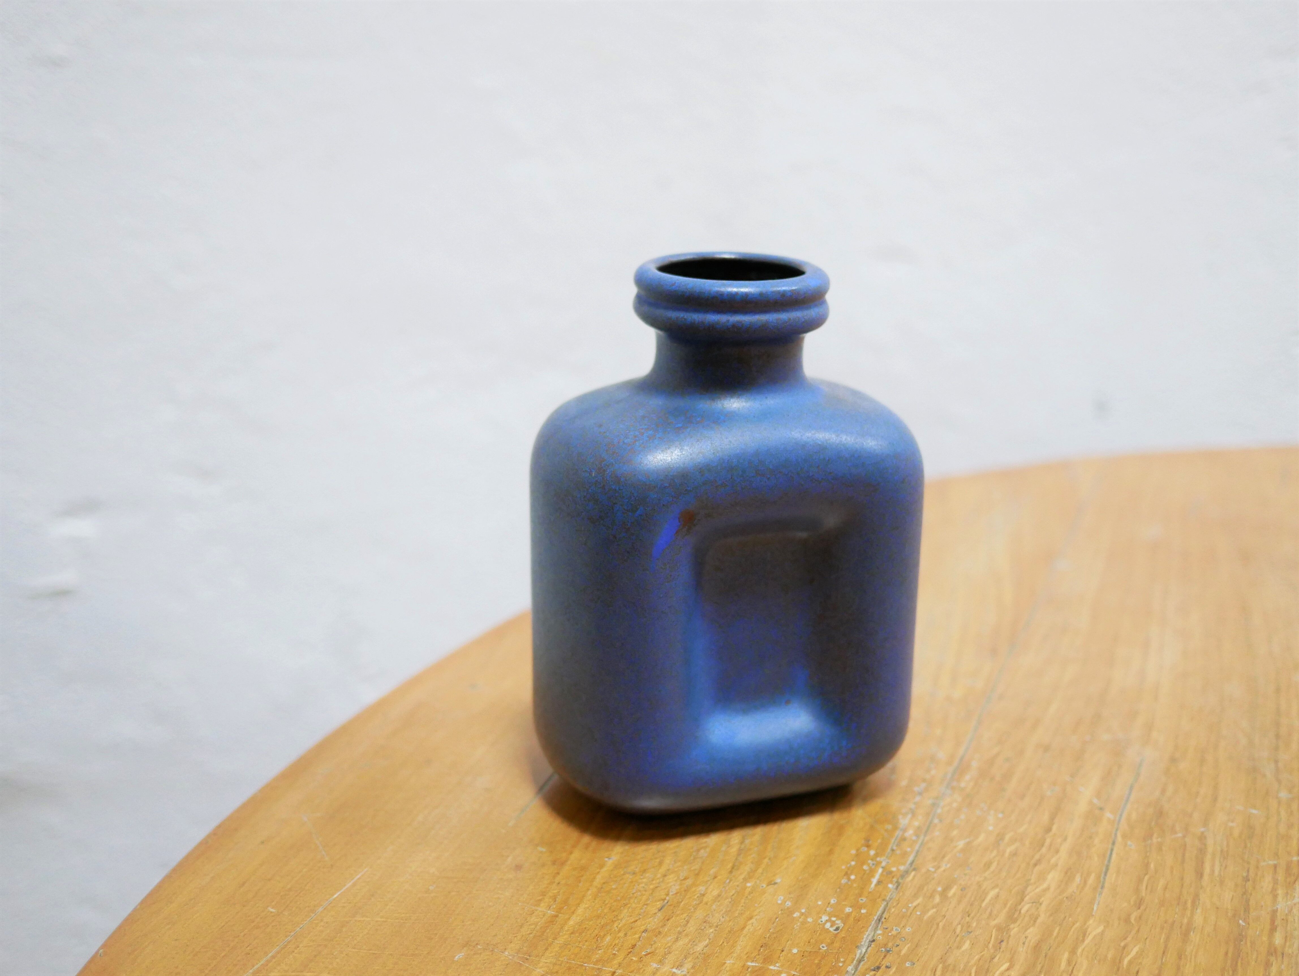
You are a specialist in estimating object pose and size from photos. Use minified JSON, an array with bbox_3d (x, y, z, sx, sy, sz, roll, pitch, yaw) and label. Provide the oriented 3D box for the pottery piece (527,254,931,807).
[{"bbox_3d":[0.024,0.010,0.484,0.120,0.163,0.094,-6,20,-18],"label":"pottery piece"}]

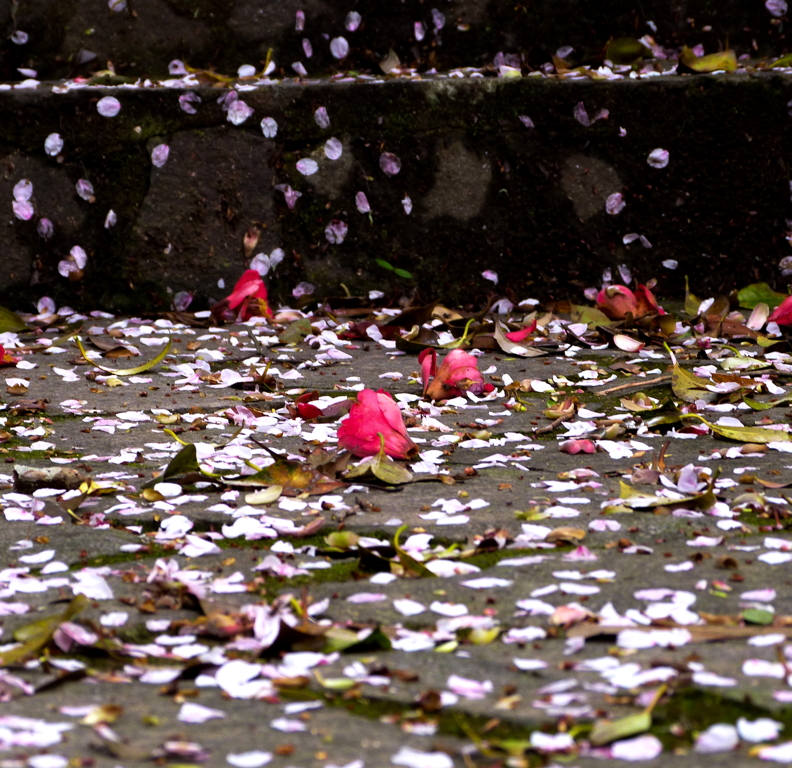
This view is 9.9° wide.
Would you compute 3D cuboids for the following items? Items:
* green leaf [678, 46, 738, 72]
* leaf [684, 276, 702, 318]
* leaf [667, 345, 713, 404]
[{"bbox_3d":[0.209,-0.218,3.080,0.039,0.017,0.022,0,7,0],"label":"green leaf"},{"bbox_3d":[0.192,-0.056,2.950,0.013,0.026,0.014,0,7,0],"label":"leaf"},{"bbox_3d":[0.187,-0.007,2.891,0.032,0.034,0.030,0,6,0],"label":"leaf"}]

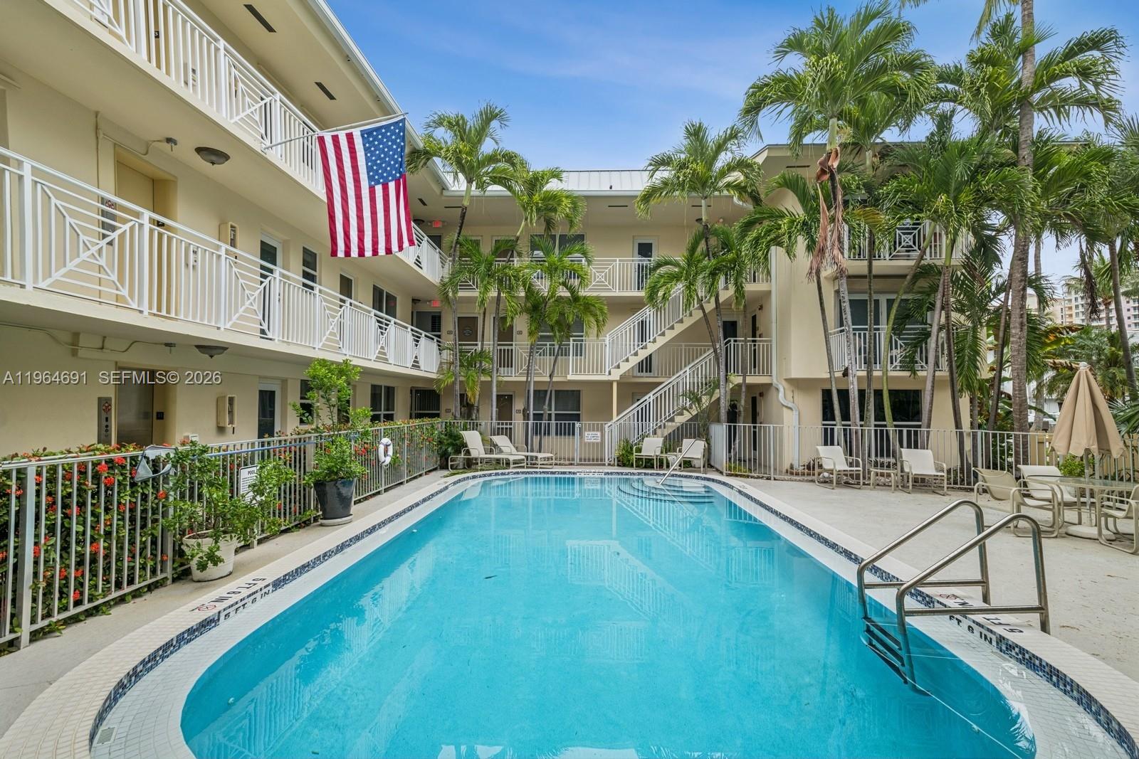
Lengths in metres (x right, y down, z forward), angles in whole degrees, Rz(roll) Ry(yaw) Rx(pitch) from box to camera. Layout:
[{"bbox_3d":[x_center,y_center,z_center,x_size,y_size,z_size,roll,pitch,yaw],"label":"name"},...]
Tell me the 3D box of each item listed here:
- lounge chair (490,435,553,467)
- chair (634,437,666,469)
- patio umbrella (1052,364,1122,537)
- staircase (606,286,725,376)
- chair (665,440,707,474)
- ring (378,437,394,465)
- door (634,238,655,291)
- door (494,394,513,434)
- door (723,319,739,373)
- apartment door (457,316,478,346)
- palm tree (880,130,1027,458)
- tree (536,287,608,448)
[{"bbox_3d":[-1.351,1.898,13.250,1.750,0.860,0.680,-1,-3,27],"label":"lounge chair"},{"bbox_3d":[2.136,1.968,13.500,0.650,0.860,0.780,-1,-2,23],"label":"chair"},{"bbox_3d":[6.798,0.905,6.650,0.930,2.250,0.930,0,-2,0],"label":"patio umbrella"},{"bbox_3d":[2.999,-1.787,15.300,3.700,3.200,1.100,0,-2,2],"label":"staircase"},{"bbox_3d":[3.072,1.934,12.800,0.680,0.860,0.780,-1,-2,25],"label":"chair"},{"bbox_3d":[-3.448,1.352,9.500,0.100,0.530,0.530,0,-3,3],"label":"ring"},{"bbox_3d":[2.555,-3.740,17.100,0.820,2.080,0.100,0,-2,2],"label":"door"},{"bbox_3d":[-2.317,1.586,17.700,0.780,2.080,0.080,0,-3,0],"label":"door"},{"bbox_3d":[5.852,-1.089,18.500,0.780,2.060,0.080,0,-3,0],"label":"door"},{"bbox_3d":[-3.546,-1.135,17.700,0.780,2.080,0.080,0,-3,0],"label":"apartment door"},{"bbox_3d":[8.460,-1.648,11.100,3.300,7.700,3.200,0,-2,0],"label":"palm tree"},{"bbox_3d":[0.079,-0.198,15.000,2.100,5.100,2.000,0,-2,0],"label":"tree"}]

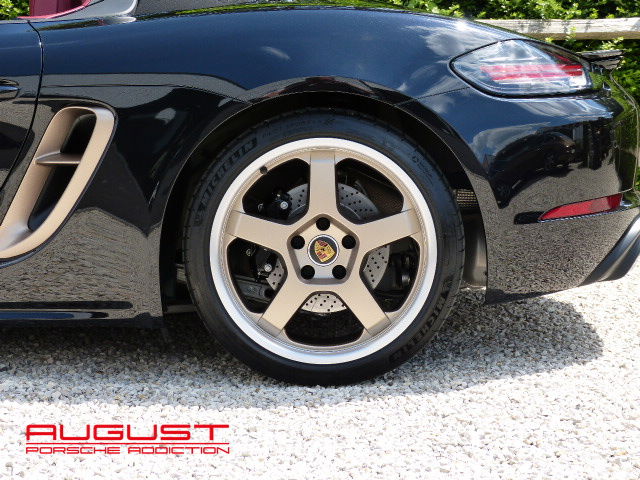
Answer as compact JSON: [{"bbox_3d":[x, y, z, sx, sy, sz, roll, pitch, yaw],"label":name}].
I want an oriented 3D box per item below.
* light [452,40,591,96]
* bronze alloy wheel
[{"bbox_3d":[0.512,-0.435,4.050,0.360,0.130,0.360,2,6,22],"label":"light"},{"bbox_3d":[0.010,0.012,3.945,0.690,0.690,0.270,0,5,1],"label":"bronze alloy wheel"}]

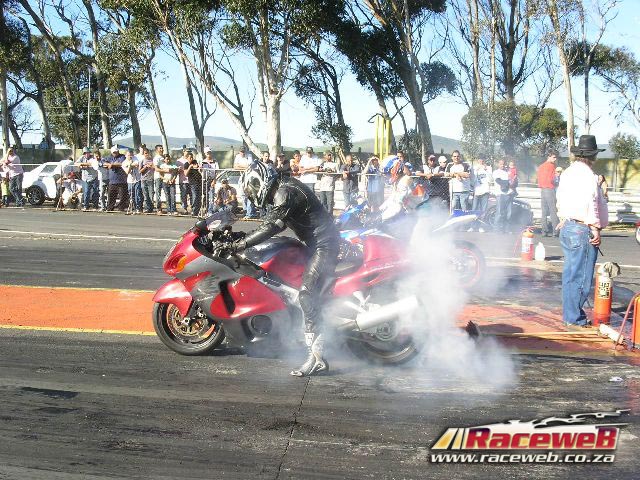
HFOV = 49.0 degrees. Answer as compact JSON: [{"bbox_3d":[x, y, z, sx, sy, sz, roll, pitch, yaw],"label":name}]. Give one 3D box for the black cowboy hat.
[{"bbox_3d":[2.560,-0.900,6.724,0.360,0.180,0.320,-6,10,-44],"label":"black cowboy hat"}]

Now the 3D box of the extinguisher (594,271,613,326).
[{"bbox_3d":[2.820,0.562,6.944,0.180,0.550,0.180,3,8,20],"label":"extinguisher"}]

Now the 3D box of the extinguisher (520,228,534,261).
[{"bbox_3d":[3.260,0.063,10.978,0.200,0.520,0.190,2,7,10],"label":"extinguisher"}]

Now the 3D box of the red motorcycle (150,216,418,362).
[{"bbox_3d":[-0.266,0.400,5.558,2.170,1.140,0.720,2,7,7],"label":"red motorcycle"}]

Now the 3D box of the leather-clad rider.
[{"bbox_3d":[-0.278,0.171,5.530,0.880,1.600,0.700,2,7,7],"label":"leather-clad rider"}]

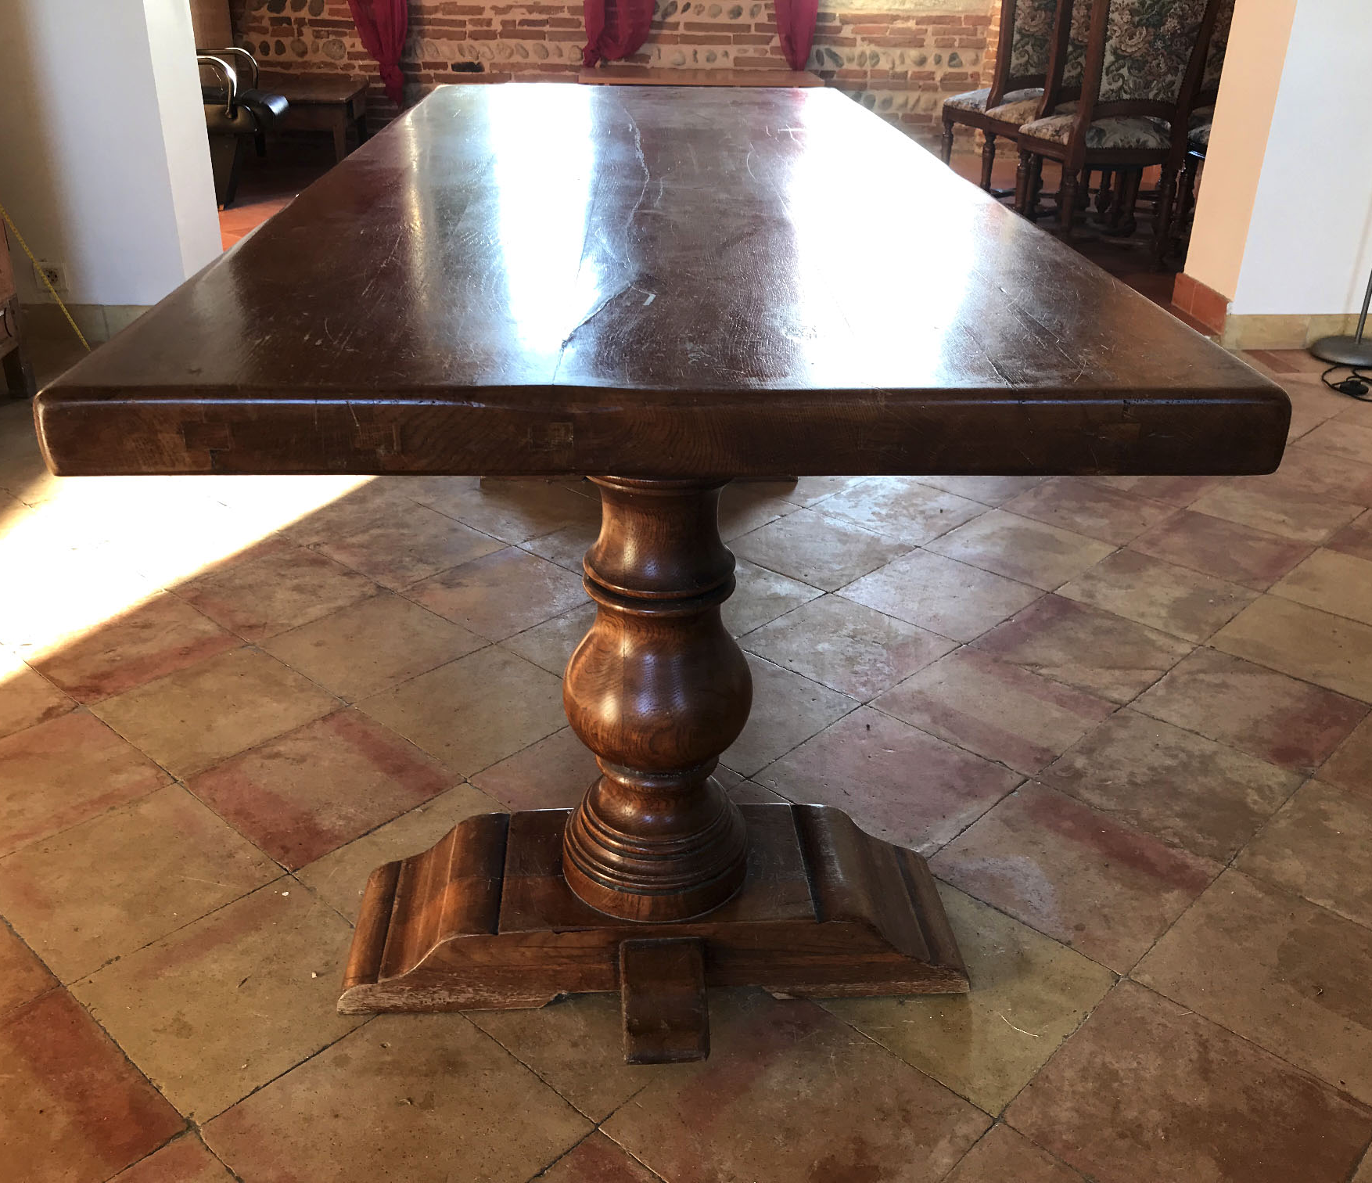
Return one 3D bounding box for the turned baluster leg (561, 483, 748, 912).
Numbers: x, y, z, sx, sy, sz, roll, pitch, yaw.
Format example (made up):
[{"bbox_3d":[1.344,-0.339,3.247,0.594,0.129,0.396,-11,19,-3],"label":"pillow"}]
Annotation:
[{"bbox_3d":[-0.029,0.083,1.344,0.209,0.501,0.209,1,26,0],"label":"turned baluster leg"}]

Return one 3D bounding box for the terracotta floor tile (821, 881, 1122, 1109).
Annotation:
[{"bbox_3d":[0.319,0.474,1.535,0.293,0.020,0.290,22,33,37],"label":"terracotta floor tile"}]

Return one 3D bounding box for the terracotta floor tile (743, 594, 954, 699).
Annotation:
[{"bbox_3d":[0.276,0.097,2.159,0.275,0.020,0.275,23,34,38],"label":"terracotta floor tile"}]

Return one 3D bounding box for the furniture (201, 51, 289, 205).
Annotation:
[{"bbox_3d":[-2.450,-2.424,6.584,0.620,0.750,0.600,1,26,0],"label":"furniture"}]

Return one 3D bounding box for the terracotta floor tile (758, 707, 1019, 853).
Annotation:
[{"bbox_3d":[0.287,0.274,1.814,0.284,0.020,0.275,23,34,38],"label":"terracotta floor tile"}]

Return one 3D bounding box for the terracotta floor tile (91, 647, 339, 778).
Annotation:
[{"bbox_3d":[-0.712,0.183,1.945,0.275,0.020,0.275,23,34,38],"label":"terracotta floor tile"}]

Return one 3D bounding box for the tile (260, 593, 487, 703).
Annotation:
[{"bbox_3d":[-0.557,0.103,2.280,0.295,0.020,0.295,22,33,37],"label":"tile"}]

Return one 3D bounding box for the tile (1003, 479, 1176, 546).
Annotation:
[{"bbox_3d":[0.860,-0.166,2.720,0.275,0.020,0.275,23,34,38],"label":"tile"}]

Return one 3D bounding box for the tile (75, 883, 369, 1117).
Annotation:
[{"bbox_3d":[-0.495,0.451,1.439,0.278,0.020,0.275,23,34,38],"label":"tile"}]

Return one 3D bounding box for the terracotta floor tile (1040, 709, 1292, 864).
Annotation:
[{"bbox_3d":[0.690,0.273,1.816,0.275,0.020,0.275,23,34,38],"label":"terracotta floor tile"}]

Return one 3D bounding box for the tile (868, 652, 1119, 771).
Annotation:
[{"bbox_3d":[0.482,0.187,1.996,0.284,0.020,0.278,23,34,39],"label":"tile"}]

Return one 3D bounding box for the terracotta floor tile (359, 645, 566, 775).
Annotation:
[{"bbox_3d":[-0.334,0.196,2.093,0.301,0.020,0.293,23,34,38],"label":"terracotta floor tile"}]

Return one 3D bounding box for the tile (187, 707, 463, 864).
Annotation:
[{"bbox_3d":[-0.538,0.290,1.894,0.300,0.020,0.294,22,33,38],"label":"tile"}]

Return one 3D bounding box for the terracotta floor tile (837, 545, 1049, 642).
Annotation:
[{"bbox_3d":[0.470,0.011,2.353,0.283,0.020,0.280,23,34,38],"label":"terracotta floor tile"}]

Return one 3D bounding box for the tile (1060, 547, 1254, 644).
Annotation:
[{"bbox_3d":[0.930,0.012,2.507,0.298,0.020,0.298,23,34,38],"label":"tile"}]

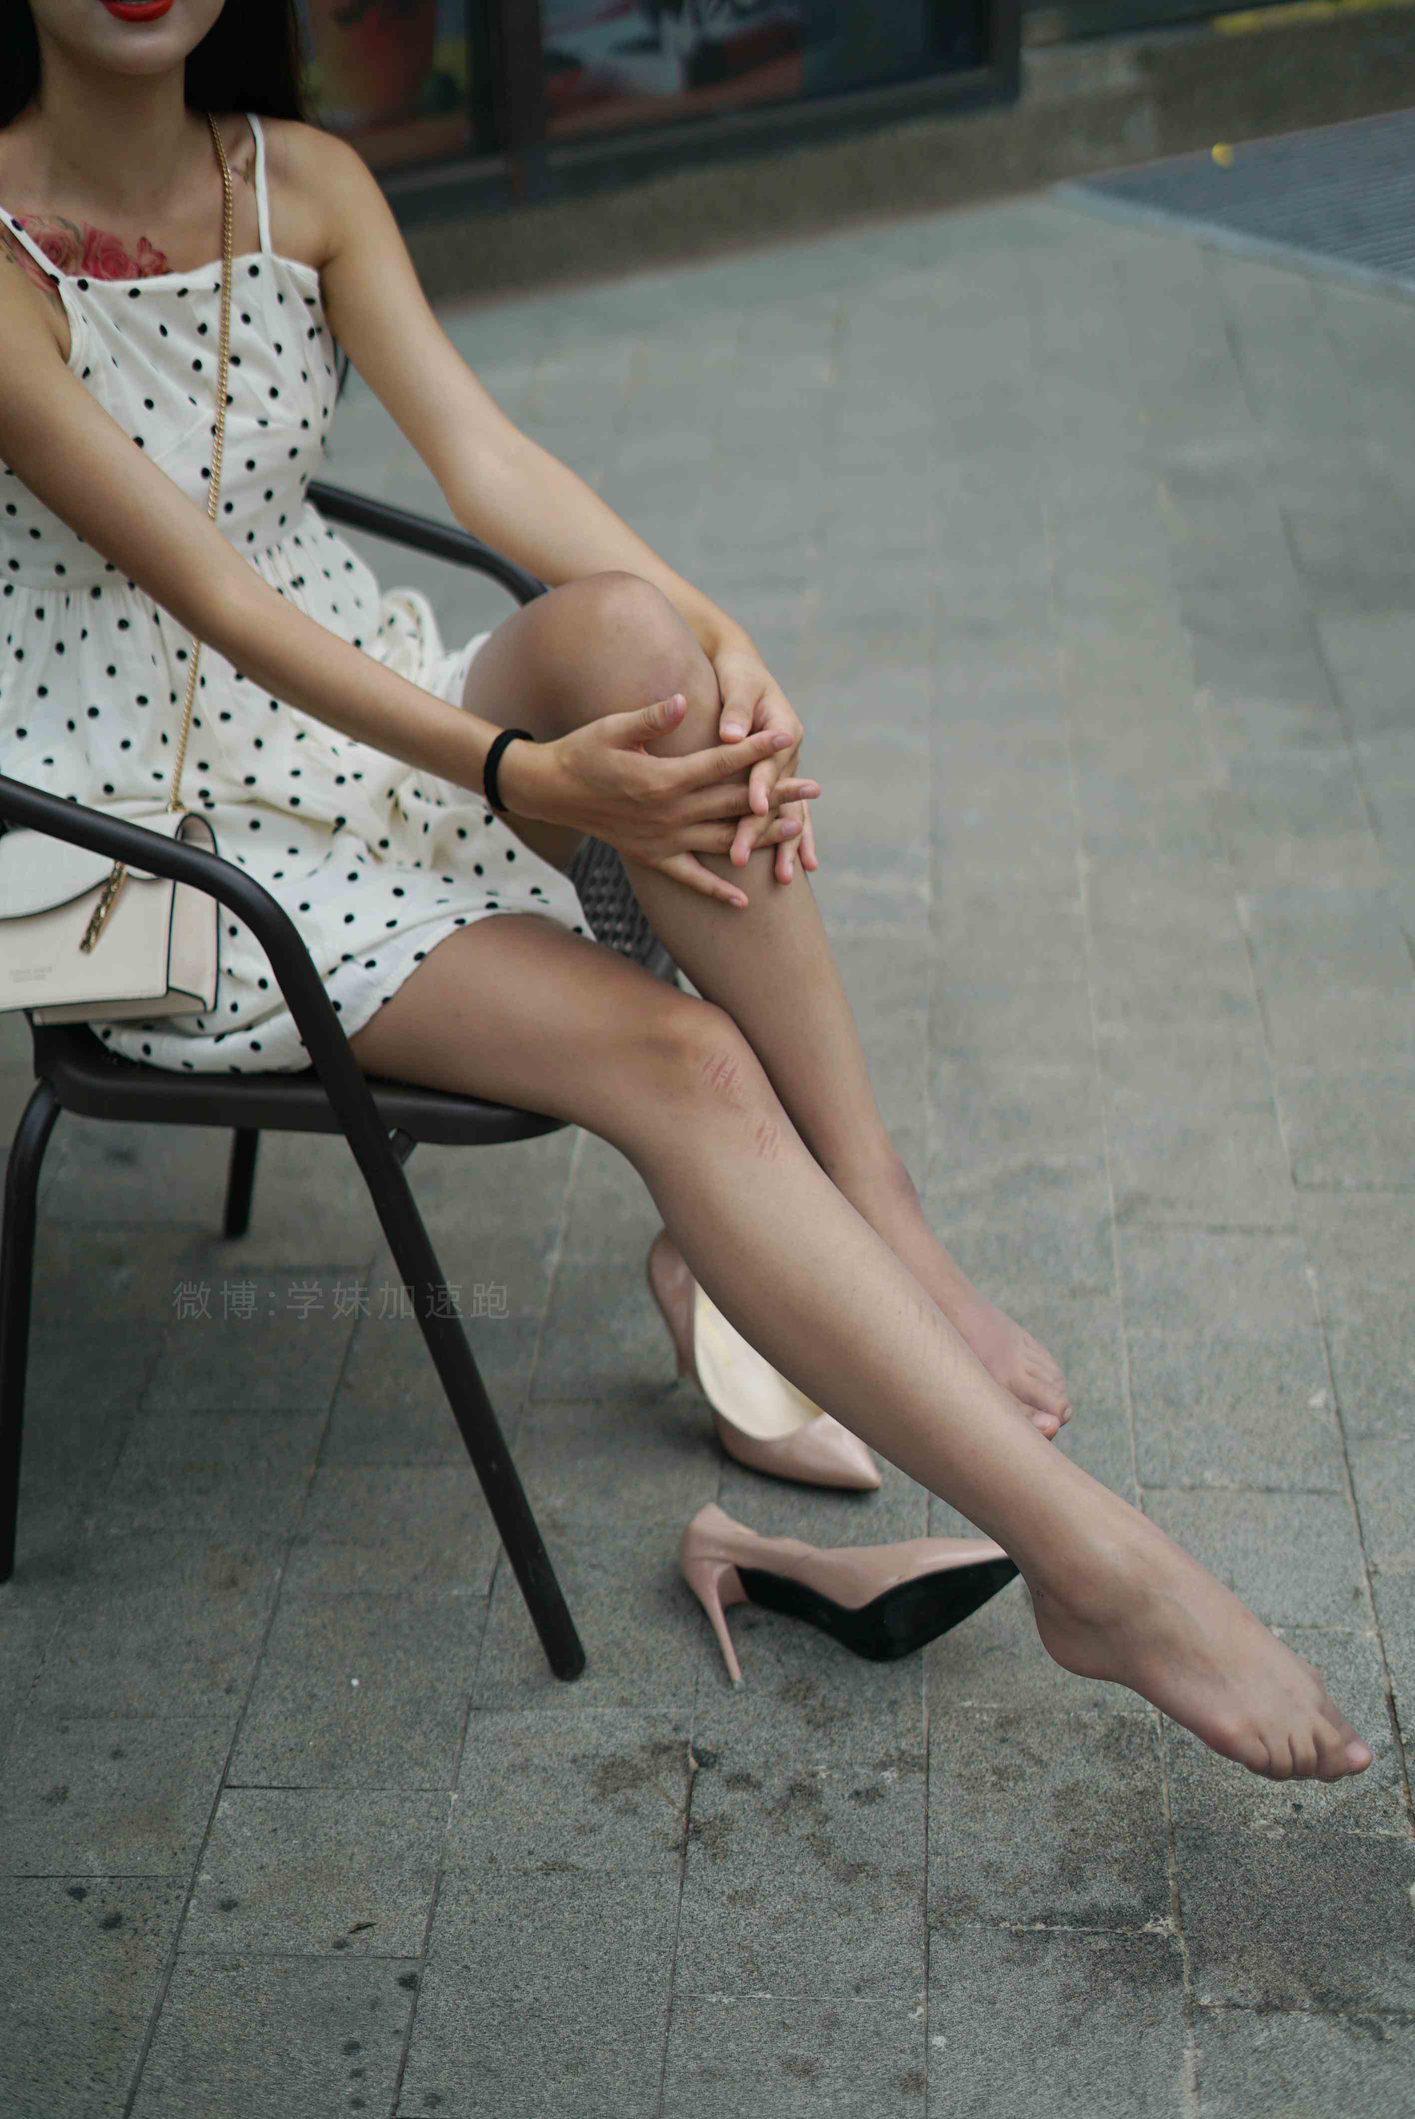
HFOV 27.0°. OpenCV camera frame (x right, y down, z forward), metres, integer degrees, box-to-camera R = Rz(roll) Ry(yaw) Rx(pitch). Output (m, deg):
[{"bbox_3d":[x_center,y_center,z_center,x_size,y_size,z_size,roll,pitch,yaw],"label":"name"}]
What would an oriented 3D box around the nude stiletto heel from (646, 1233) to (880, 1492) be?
[{"bbox_3d":[0.041,0.217,2.192,0.229,0.147,0.079,24,40,37],"label":"nude stiletto heel"}]

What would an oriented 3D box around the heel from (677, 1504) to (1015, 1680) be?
[{"bbox_3d":[0.095,0.338,2.023,0.229,0.079,0.147,-19,46,11],"label":"heel"}]

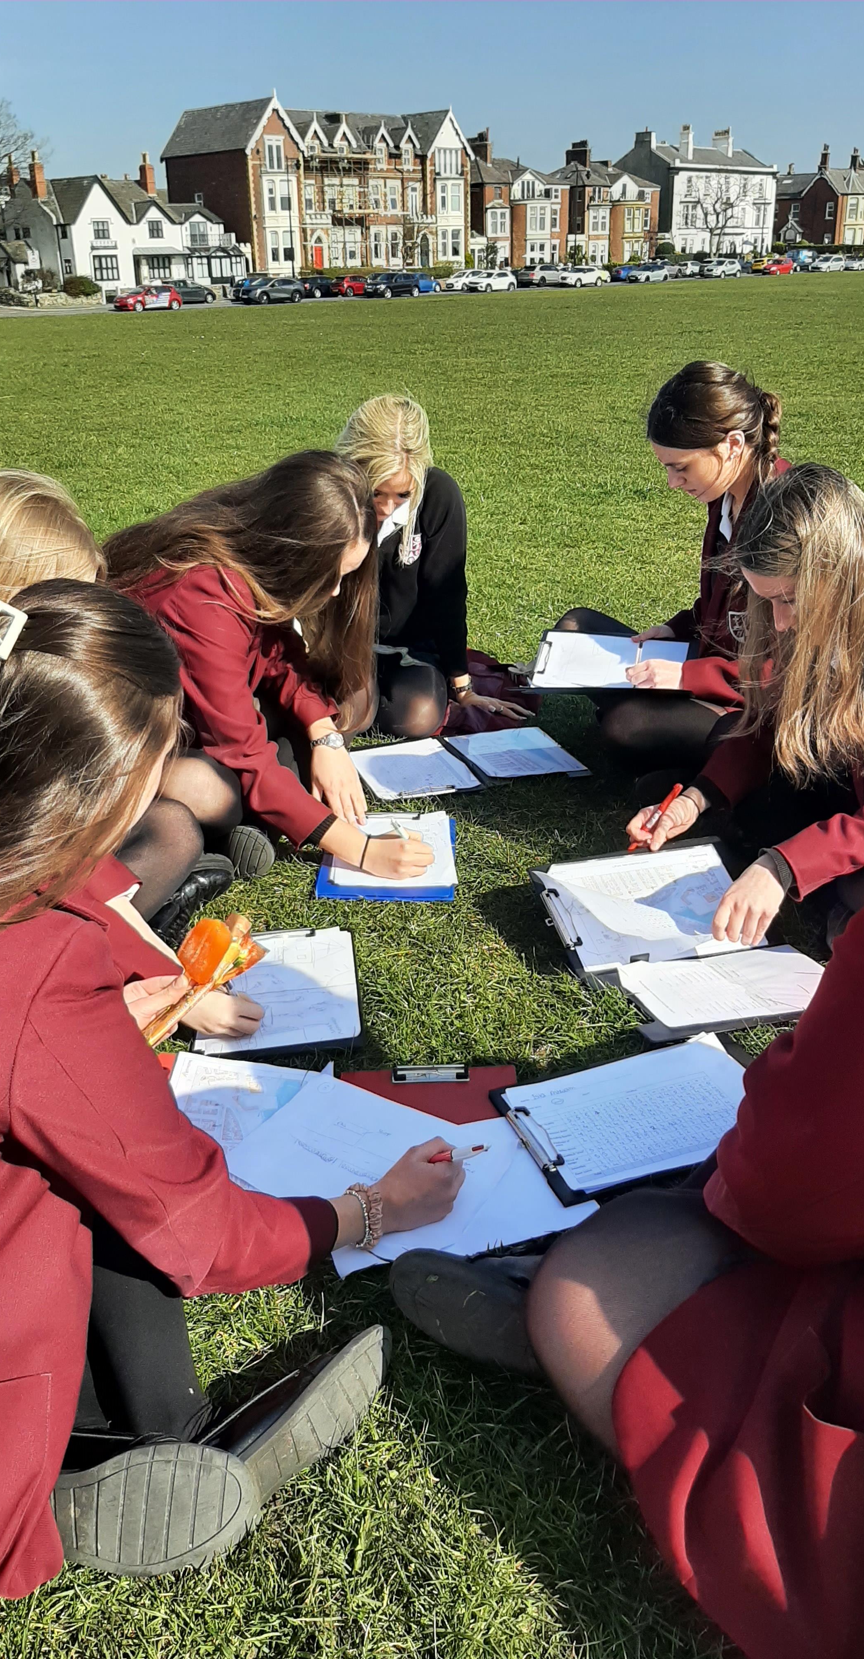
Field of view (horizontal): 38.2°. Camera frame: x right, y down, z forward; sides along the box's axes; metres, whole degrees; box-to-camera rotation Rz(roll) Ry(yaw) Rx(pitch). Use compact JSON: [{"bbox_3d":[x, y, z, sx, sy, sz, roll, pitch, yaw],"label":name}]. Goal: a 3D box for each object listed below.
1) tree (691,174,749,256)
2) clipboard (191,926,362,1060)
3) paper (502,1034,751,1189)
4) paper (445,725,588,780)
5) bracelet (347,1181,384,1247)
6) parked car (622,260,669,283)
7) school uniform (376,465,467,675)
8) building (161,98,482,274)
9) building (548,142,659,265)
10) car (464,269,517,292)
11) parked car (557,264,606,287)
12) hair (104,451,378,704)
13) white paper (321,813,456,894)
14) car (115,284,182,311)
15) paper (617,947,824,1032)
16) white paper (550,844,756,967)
[{"bbox_3d":[31.173,-66.489,135.000,6.400,9.000,6.400,-2,23,0],"label":"tree"},{"bbox_3d":[-0.227,0.243,1.858,0.235,0.025,0.330,-4,24,-5],"label":"clipboard"},{"bbox_3d":[0.272,0.359,1.592,0.297,0.012,0.210,-9,26,-16],"label":"paper"},{"bbox_3d":[0.182,-0.167,2.736,0.210,0.012,0.290,-9,25,-16],"label":"paper"},{"bbox_3d":[-0.076,0.430,1.390,0.029,0.062,0.063,-13,27,-25],"label":"bracelet"},{"bbox_3d":[19.338,-49.977,112.000,4.350,1.450,1.790,-23,33,-39],"label":"parked car"},{"bbox_3d":[-0.095,-0.615,2.980,0.400,0.490,0.310,9,27,21],"label":"school uniform"},{"bbox_3d":[-9.387,-56.177,112.041,25.100,15.600,13.600,-22,30,-38],"label":"building"},{"bbox_3d":[16.995,-67.503,137.162,10.000,12.200,14.400,19,31,38],"label":"building"},{"bbox_3d":[4.591,-42.699,97.000,4.250,1.560,1.820,-23,32,-39],"label":"car"},{"bbox_3d":[12.626,-46.534,104.682,4.350,1.600,1.820,-23,31,-40],"label":"parked car"},{"bbox_3d":[-0.352,-0.475,2.360,0.440,0.460,0.260,8,26,20],"label":"hair"},{"bbox_3d":[-0.069,0.033,2.250,0.210,0.015,0.285,-2,24,-2],"label":"white paper"},{"bbox_3d":[-17.523,-33.056,77.494,3.850,1.520,1.700,-22,31,-39],"label":"car"},{"bbox_3d":[0.443,0.225,1.802,0.285,0.012,0.210,-6,16,-9],"label":"paper"},{"bbox_3d":[0.359,0.118,2.010,0.297,0.030,0.215,-7,47,-12],"label":"white paper"}]

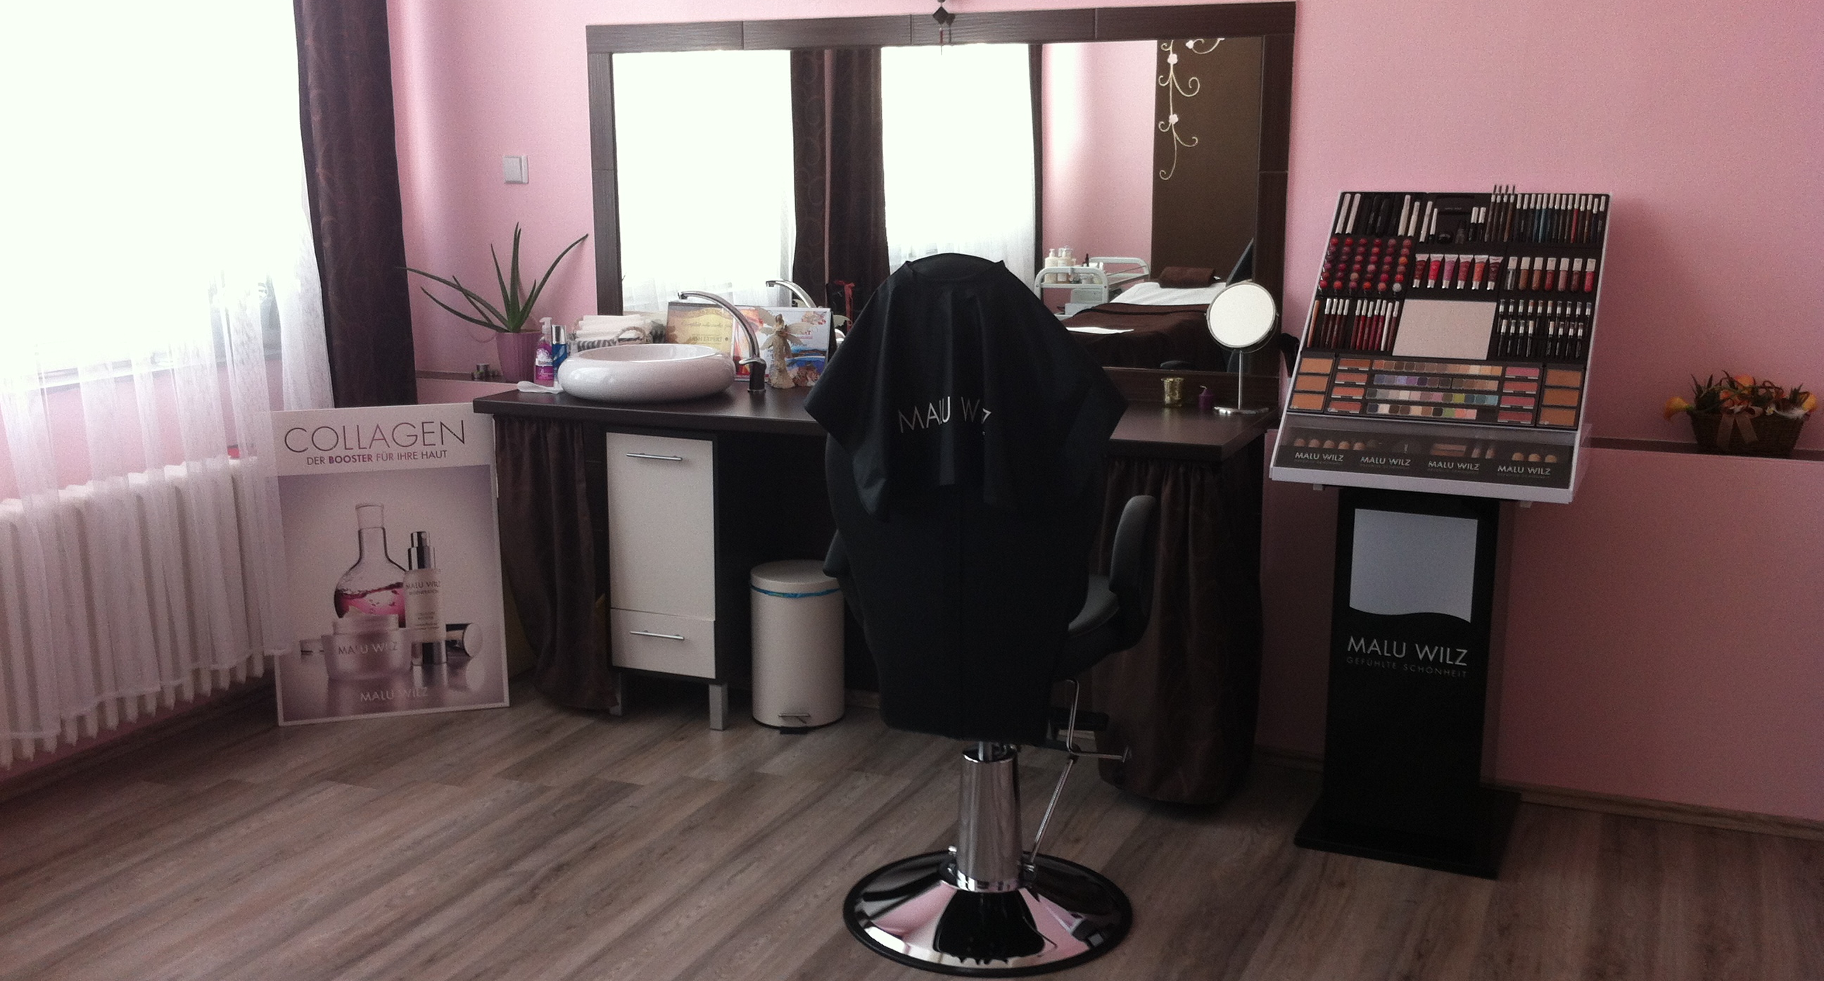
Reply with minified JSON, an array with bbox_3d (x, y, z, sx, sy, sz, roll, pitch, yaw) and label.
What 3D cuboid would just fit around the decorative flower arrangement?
[{"bbox_3d":[1.838,-0.173,4.101,0.295,0.180,0.170,4,11,22],"label":"decorative flower arrangement"}]

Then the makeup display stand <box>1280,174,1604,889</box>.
[{"bbox_3d":[1.173,0.054,4.143,0.617,1.422,0.630,5,11,23],"label":"makeup display stand"}]

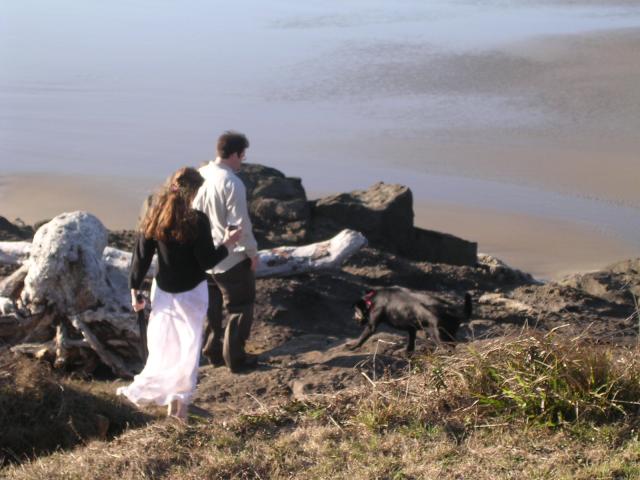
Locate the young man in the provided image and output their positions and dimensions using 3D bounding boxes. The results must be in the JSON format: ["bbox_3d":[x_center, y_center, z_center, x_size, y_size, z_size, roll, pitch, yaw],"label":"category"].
[{"bbox_3d":[-0.685,0.089,13.250,0.530,1.750,0.400,10,16,39],"label":"young man"}]

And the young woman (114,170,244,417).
[{"bbox_3d":[-0.905,0.340,11.830,0.680,1.660,0.550,4,12,15],"label":"young woman"}]

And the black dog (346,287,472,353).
[{"bbox_3d":[0.685,0.610,14.100,0.920,0.500,0.280,4,13,18],"label":"black dog"}]

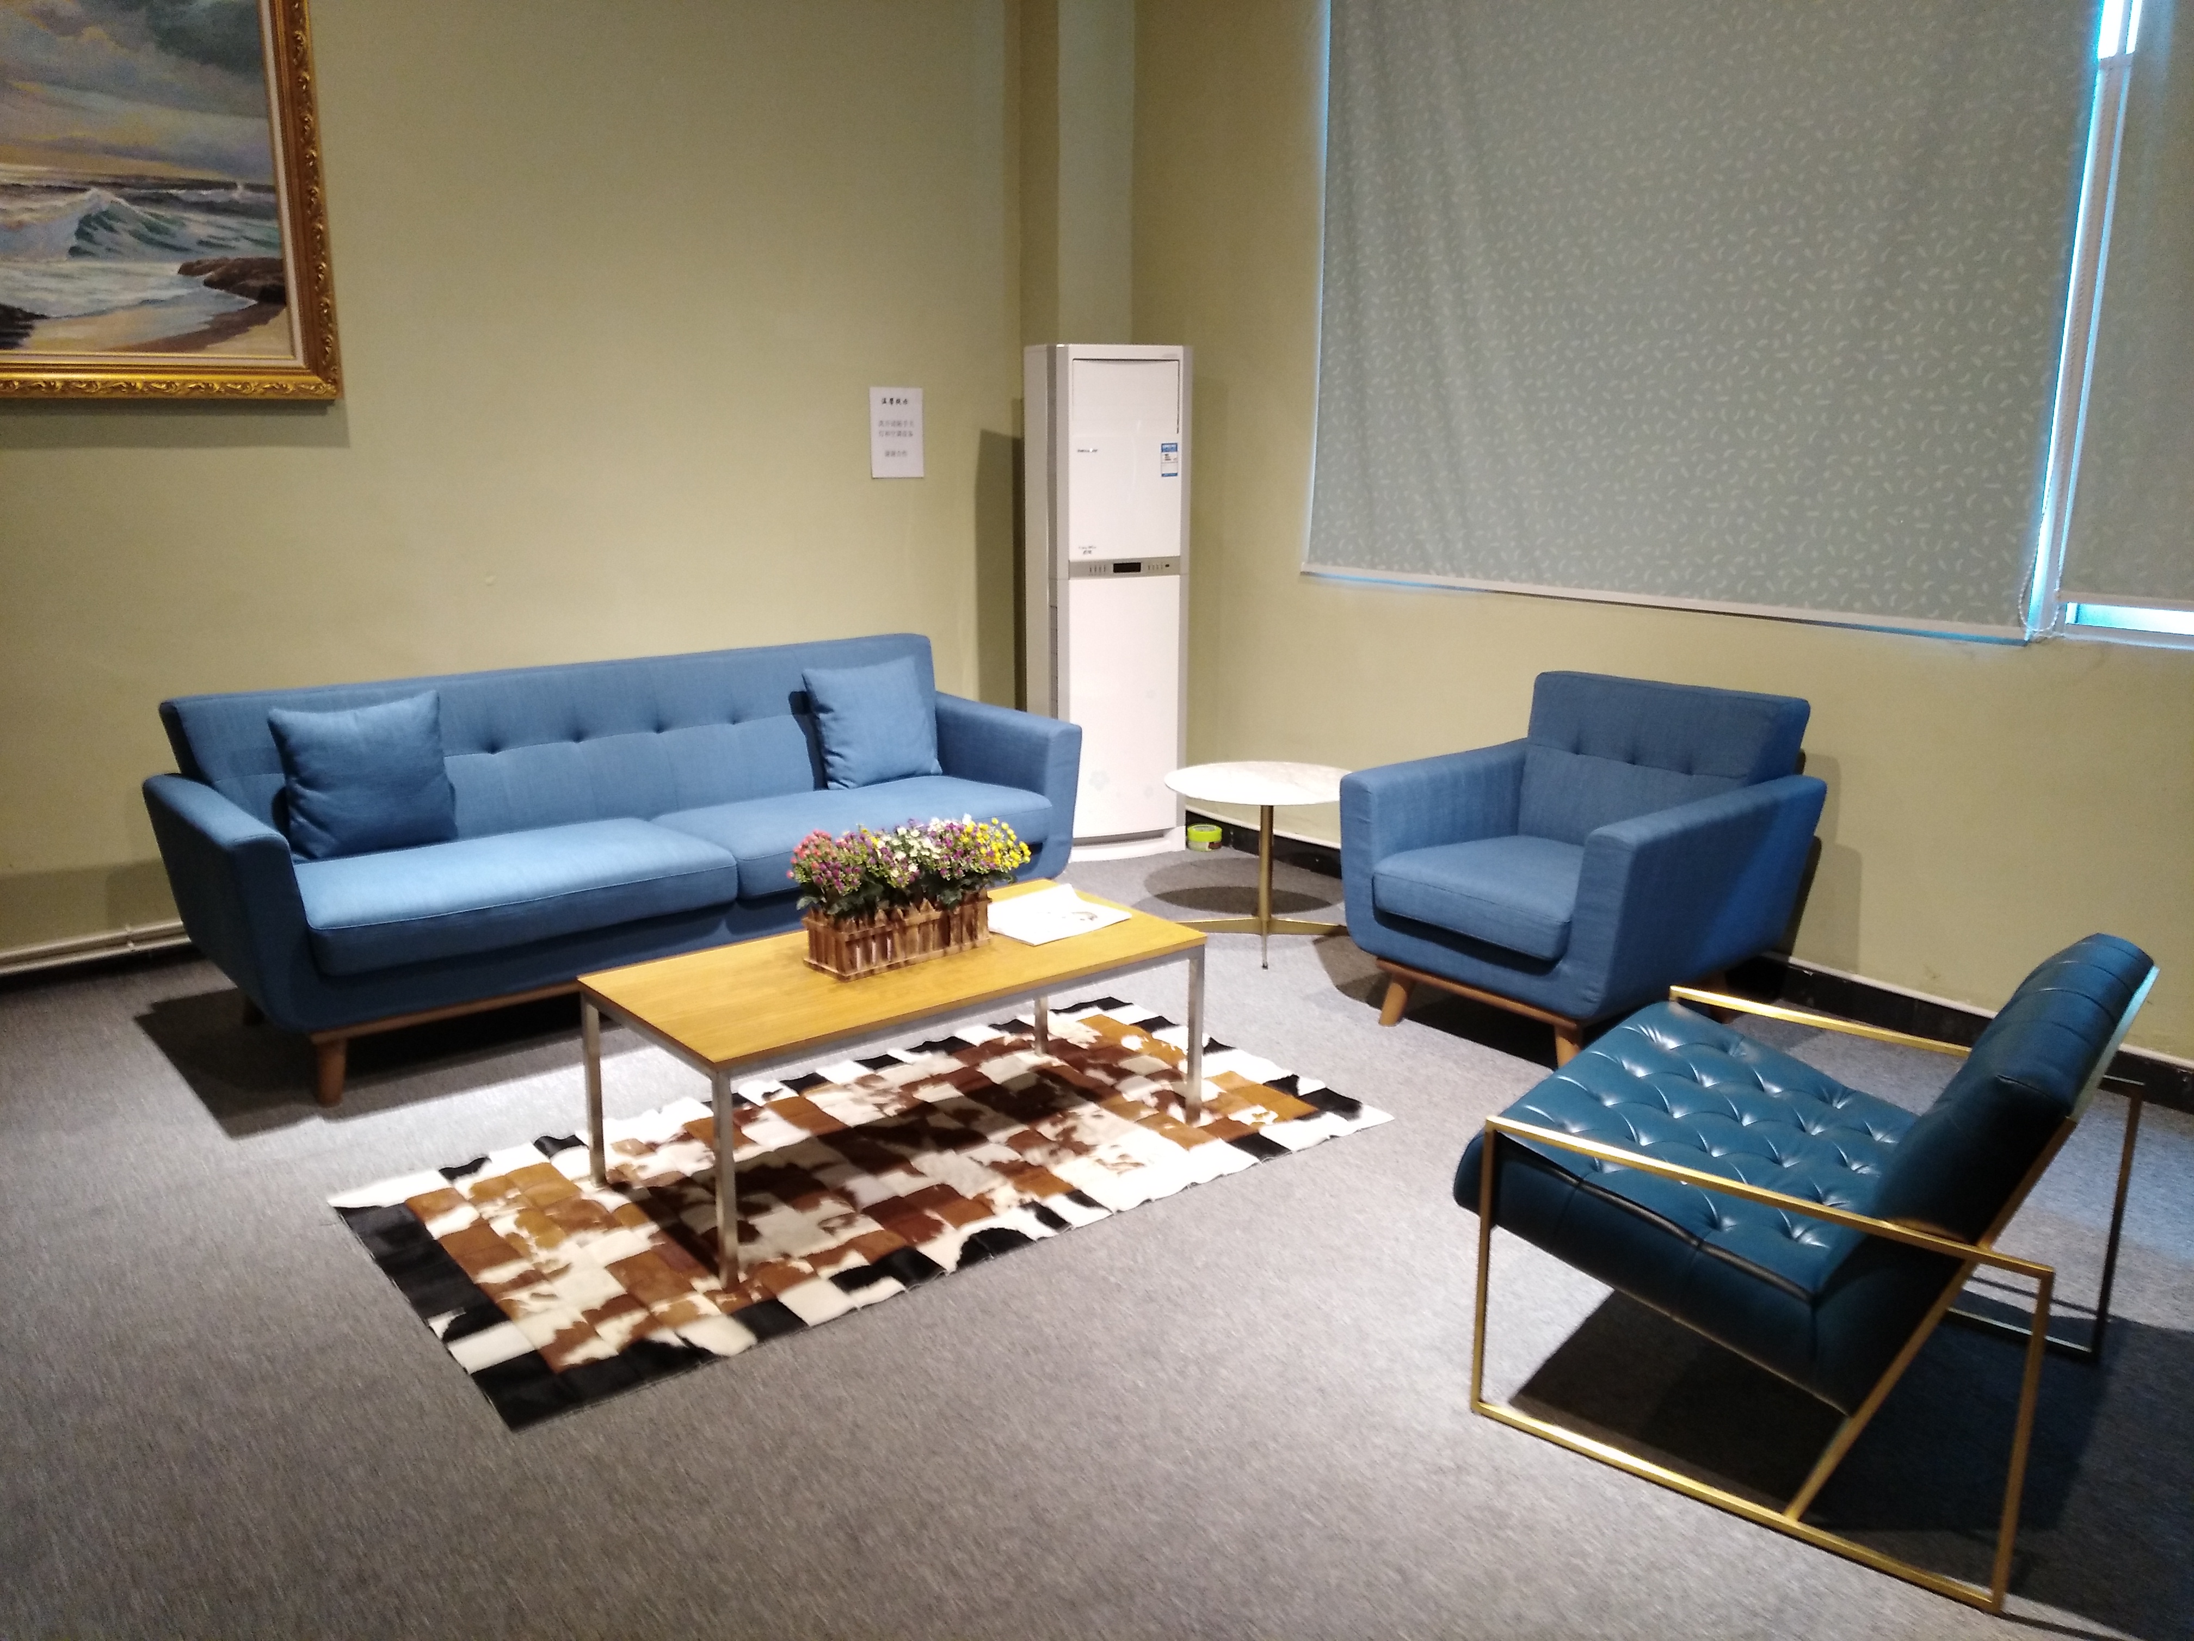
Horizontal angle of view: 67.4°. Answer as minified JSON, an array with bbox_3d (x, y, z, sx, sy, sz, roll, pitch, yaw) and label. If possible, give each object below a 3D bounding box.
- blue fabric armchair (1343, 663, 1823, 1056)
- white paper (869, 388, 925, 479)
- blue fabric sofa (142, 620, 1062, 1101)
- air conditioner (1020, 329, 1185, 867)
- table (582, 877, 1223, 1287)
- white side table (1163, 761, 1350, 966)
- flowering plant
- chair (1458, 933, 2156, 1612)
[{"bbox_3d":[1.201,0.112,4.186,0.826,0.829,0.870,-10,16,-38],"label":"blue fabric armchair"},{"bbox_3d":[-0.707,-1.373,5.832,0.212,0.300,0.010,-10,16,-38],"label":"white paper"},{"bbox_3d":[-1.208,0.018,4.543,2.317,0.837,0.877,-10,17,-39],"label":"blue fabric sofa"},{"bbox_3d":[0.034,-0.766,5.895,0.481,1.773,0.339,-6,14,-25],"label":"air conditioner"},{"bbox_3d":[-0.390,0.489,3.402,1.146,0.432,0.558,-10,17,-39],"label":"table"},{"bbox_3d":[0.516,0.116,4.947,0.629,0.478,0.629,0,13,0],"label":"white side table"},{"bbox_3d":[-0.376,0.103,3.385,0.486,0.170,0.239,-12,17,-42],"label":"flowering plant"},{"bbox_3d":[1.089,0.542,2.558,0.803,0.713,0.794,10,16,37],"label":"chair"}]

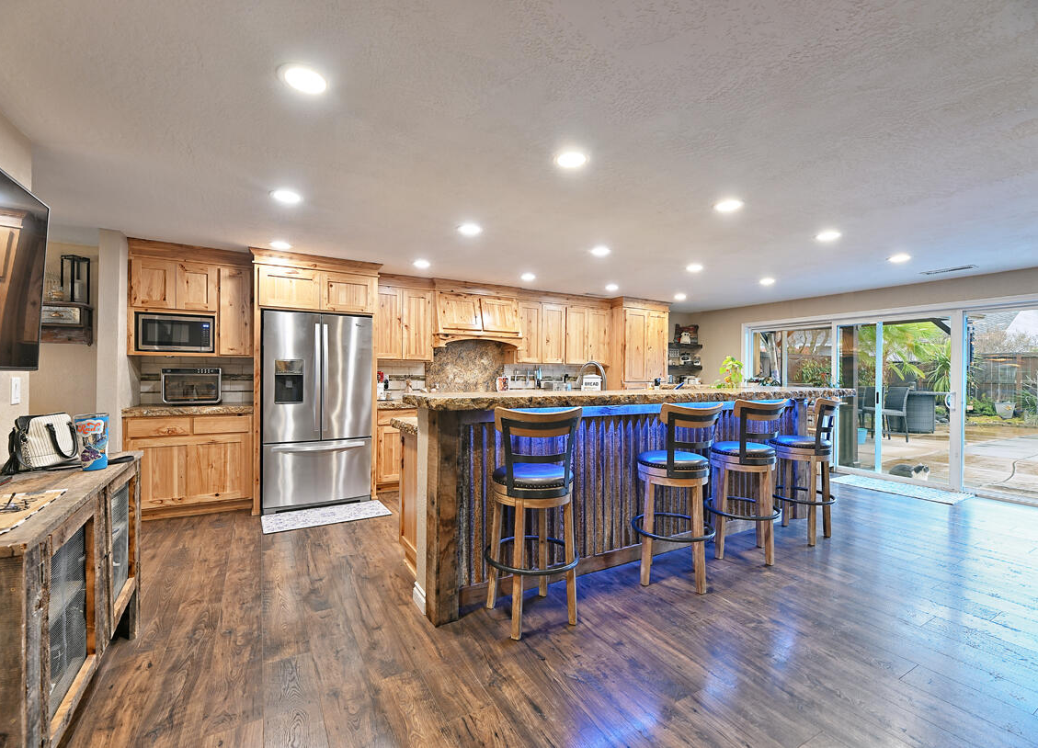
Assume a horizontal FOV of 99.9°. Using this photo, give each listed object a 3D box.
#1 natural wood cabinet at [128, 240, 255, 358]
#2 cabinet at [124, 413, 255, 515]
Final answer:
[{"bbox_3d":[-2.945,-0.619,4.015,0.878,0.932,0.542,0,0,-29],"label":"natural wood cabinet"},{"bbox_3d":[-2.922,0.788,3.957,0.890,0.855,0.610,0,0,-30],"label":"cabinet"}]

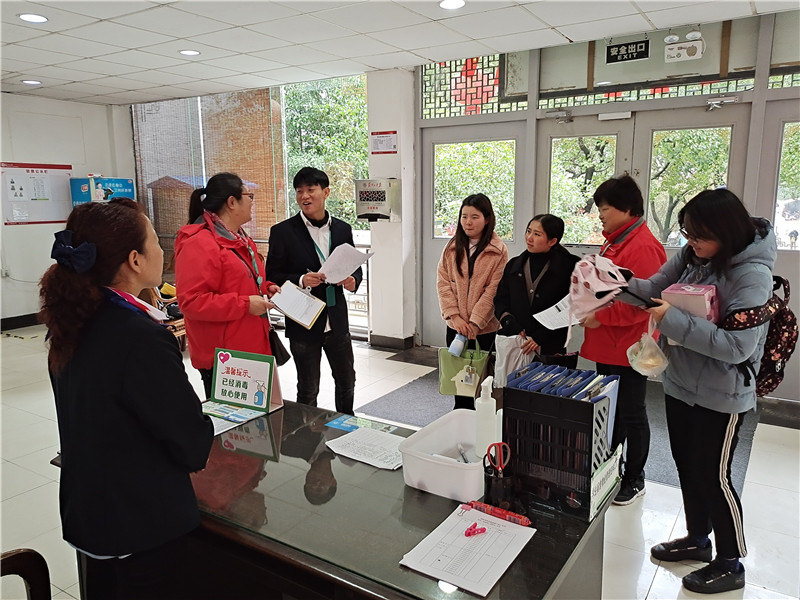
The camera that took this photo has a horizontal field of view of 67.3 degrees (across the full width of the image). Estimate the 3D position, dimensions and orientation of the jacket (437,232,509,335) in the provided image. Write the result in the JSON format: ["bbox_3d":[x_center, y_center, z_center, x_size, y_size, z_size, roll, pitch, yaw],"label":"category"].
[{"bbox_3d":[0.410,-0.093,3.400,0.430,0.580,0.310,3,10,18],"label":"jacket"}]

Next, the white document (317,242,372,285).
[{"bbox_3d":[-0.242,-0.165,2.720,0.210,0.040,0.290,8,-36,-44],"label":"white document"}]

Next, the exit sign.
[{"bbox_3d":[1.746,-1.893,4.596,0.325,0.130,0.025,6,12,33],"label":"exit sign"}]

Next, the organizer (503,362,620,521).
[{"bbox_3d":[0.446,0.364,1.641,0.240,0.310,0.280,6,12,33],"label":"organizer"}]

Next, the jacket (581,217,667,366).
[{"bbox_3d":[1.110,-0.035,2.980,0.360,0.740,0.450,-5,11,-23],"label":"jacket"}]

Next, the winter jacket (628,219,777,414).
[{"bbox_3d":[1.150,0.060,2.330,0.500,0.740,0.450,-1,10,-3],"label":"winter jacket"}]

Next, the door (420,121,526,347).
[{"bbox_3d":[0.676,-0.560,5.808,1.080,2.200,0.060,6,12,33],"label":"door"}]

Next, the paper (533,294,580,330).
[{"bbox_3d":[0.816,0.037,2.850,0.280,0.030,0.210,-31,31,-15],"label":"paper"}]

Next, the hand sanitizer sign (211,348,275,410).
[{"bbox_3d":[-0.598,0.304,2.328,0.292,0.207,0.090,5,11,26],"label":"hand sanitizer sign"}]

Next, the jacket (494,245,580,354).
[{"bbox_3d":[0.740,0.010,3.230,0.460,0.600,0.330,5,11,29],"label":"jacket"}]

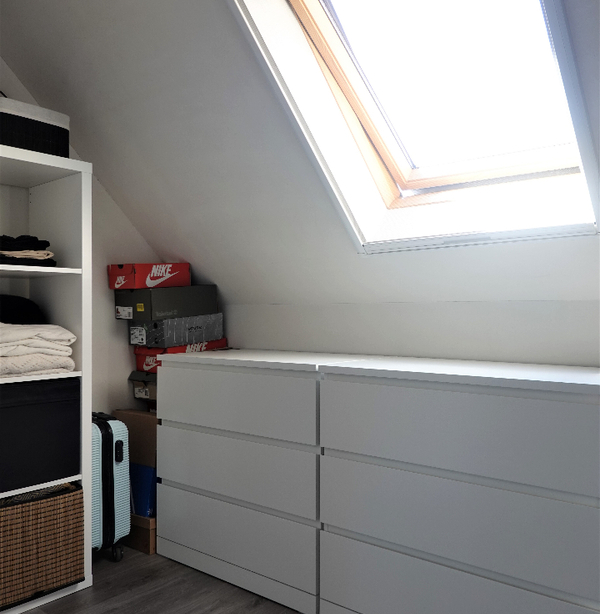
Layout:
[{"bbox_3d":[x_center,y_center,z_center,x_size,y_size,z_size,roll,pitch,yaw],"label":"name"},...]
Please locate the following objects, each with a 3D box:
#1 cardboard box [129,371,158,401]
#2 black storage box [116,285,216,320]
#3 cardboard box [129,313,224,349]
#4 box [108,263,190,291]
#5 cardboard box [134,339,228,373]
[{"bbox_3d":[-0.517,0.323,2.614,0.212,0.116,0.335,0,3,40],"label":"cardboard box"},{"bbox_3d":[-0.585,-0.021,2.654,0.265,0.129,0.354,0,4,41],"label":"black storage box"},{"bbox_3d":[-0.540,0.099,2.645,0.227,0.111,0.345,0,4,36],"label":"cardboard box"},{"bbox_3d":[-0.656,-0.135,2.637,0.181,0.103,0.301,0,4,38],"label":"box"},{"bbox_3d":[-0.511,0.209,2.616,0.210,0.111,0.338,0,4,39],"label":"cardboard box"}]

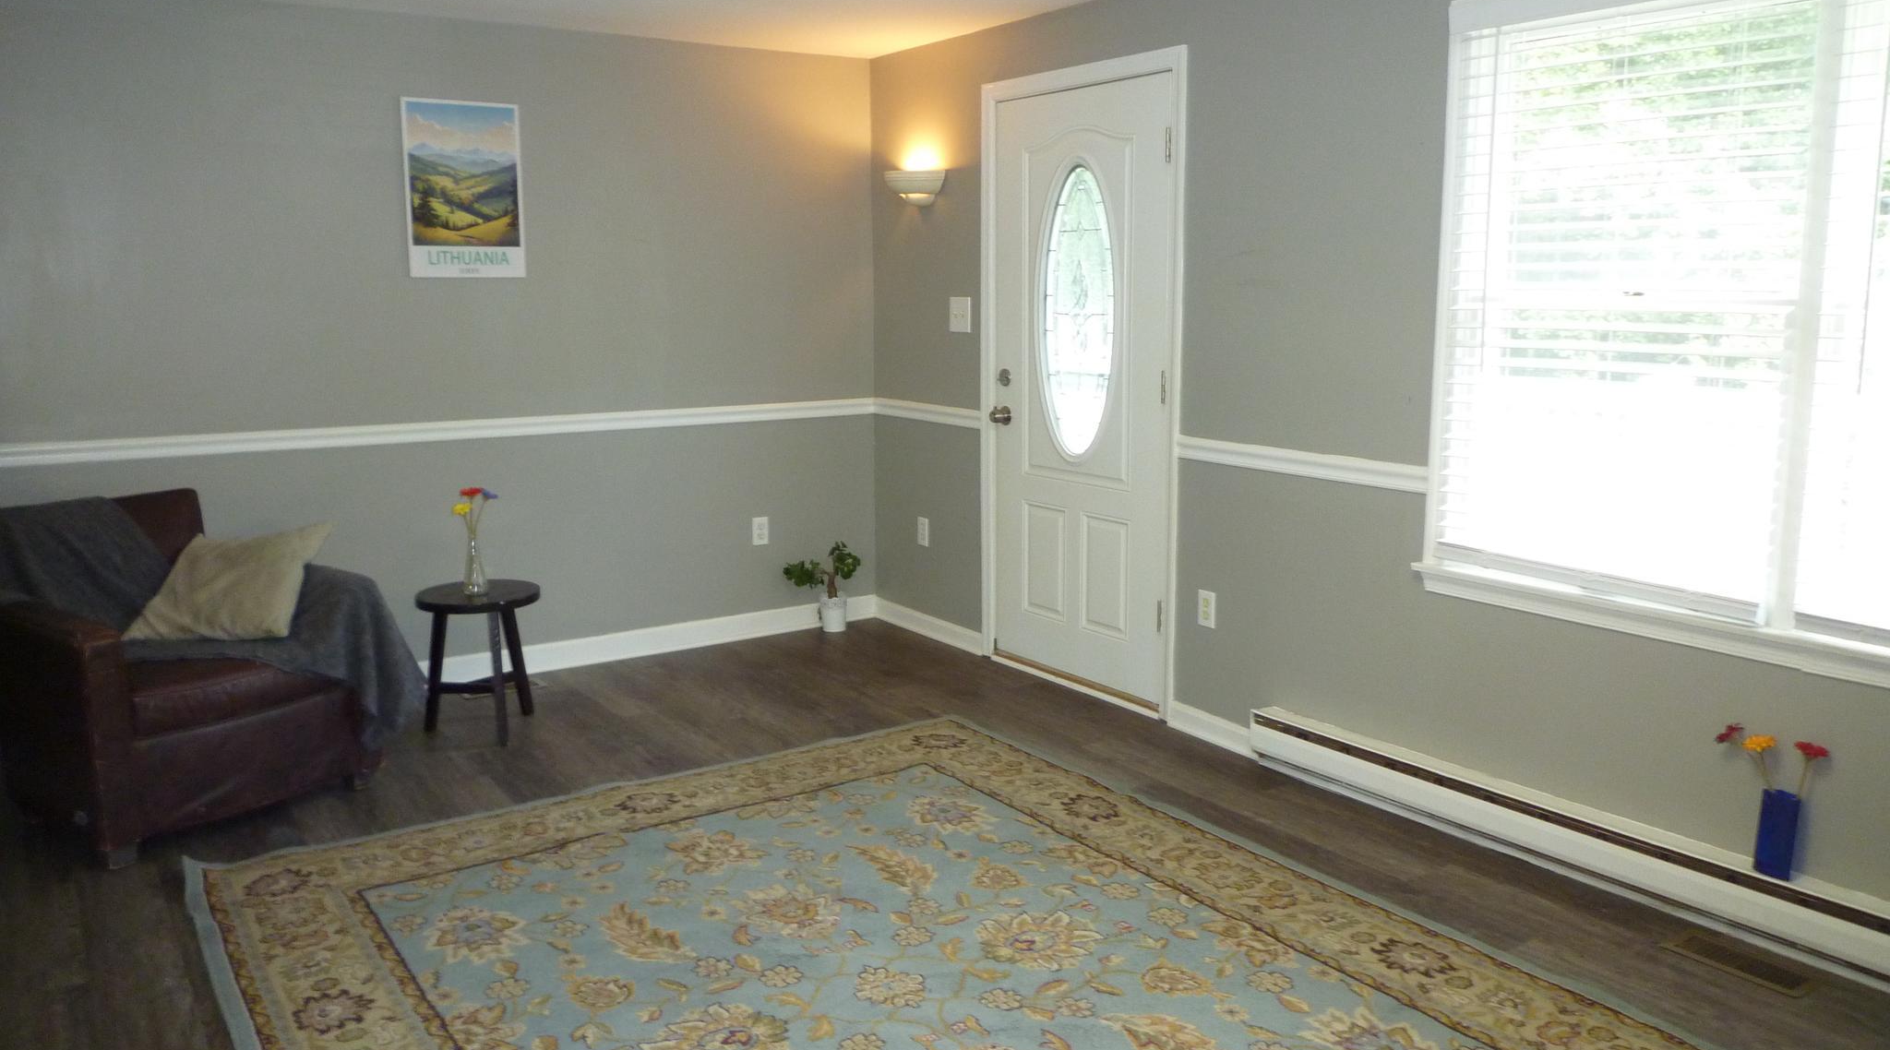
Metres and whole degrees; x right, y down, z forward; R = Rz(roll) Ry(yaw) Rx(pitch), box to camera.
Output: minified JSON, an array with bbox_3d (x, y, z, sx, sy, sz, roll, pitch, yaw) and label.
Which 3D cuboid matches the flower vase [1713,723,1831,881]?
[{"bbox_3d":[1.746,0.592,2.902,0.105,0.308,0.233,-7,12,-33],"label":"flower vase"}]

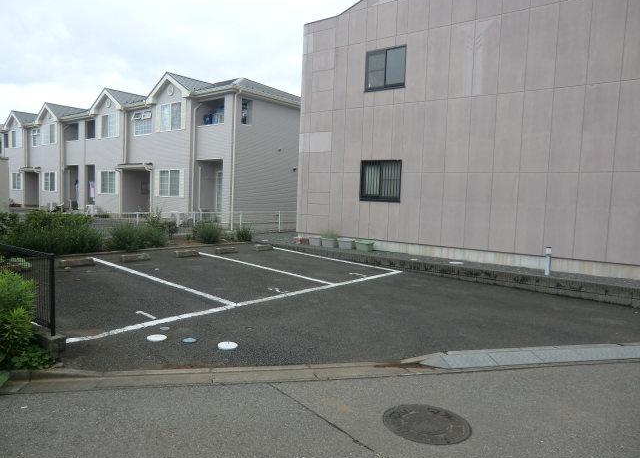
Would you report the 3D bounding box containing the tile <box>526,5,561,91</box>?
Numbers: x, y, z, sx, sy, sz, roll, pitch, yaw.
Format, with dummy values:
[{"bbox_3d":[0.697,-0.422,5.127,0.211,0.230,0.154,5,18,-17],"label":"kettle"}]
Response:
[{"bbox_3d":[4.908,-3.999,9.794,0.600,1.809,0.060,5,6,37],"label":"tile"}]

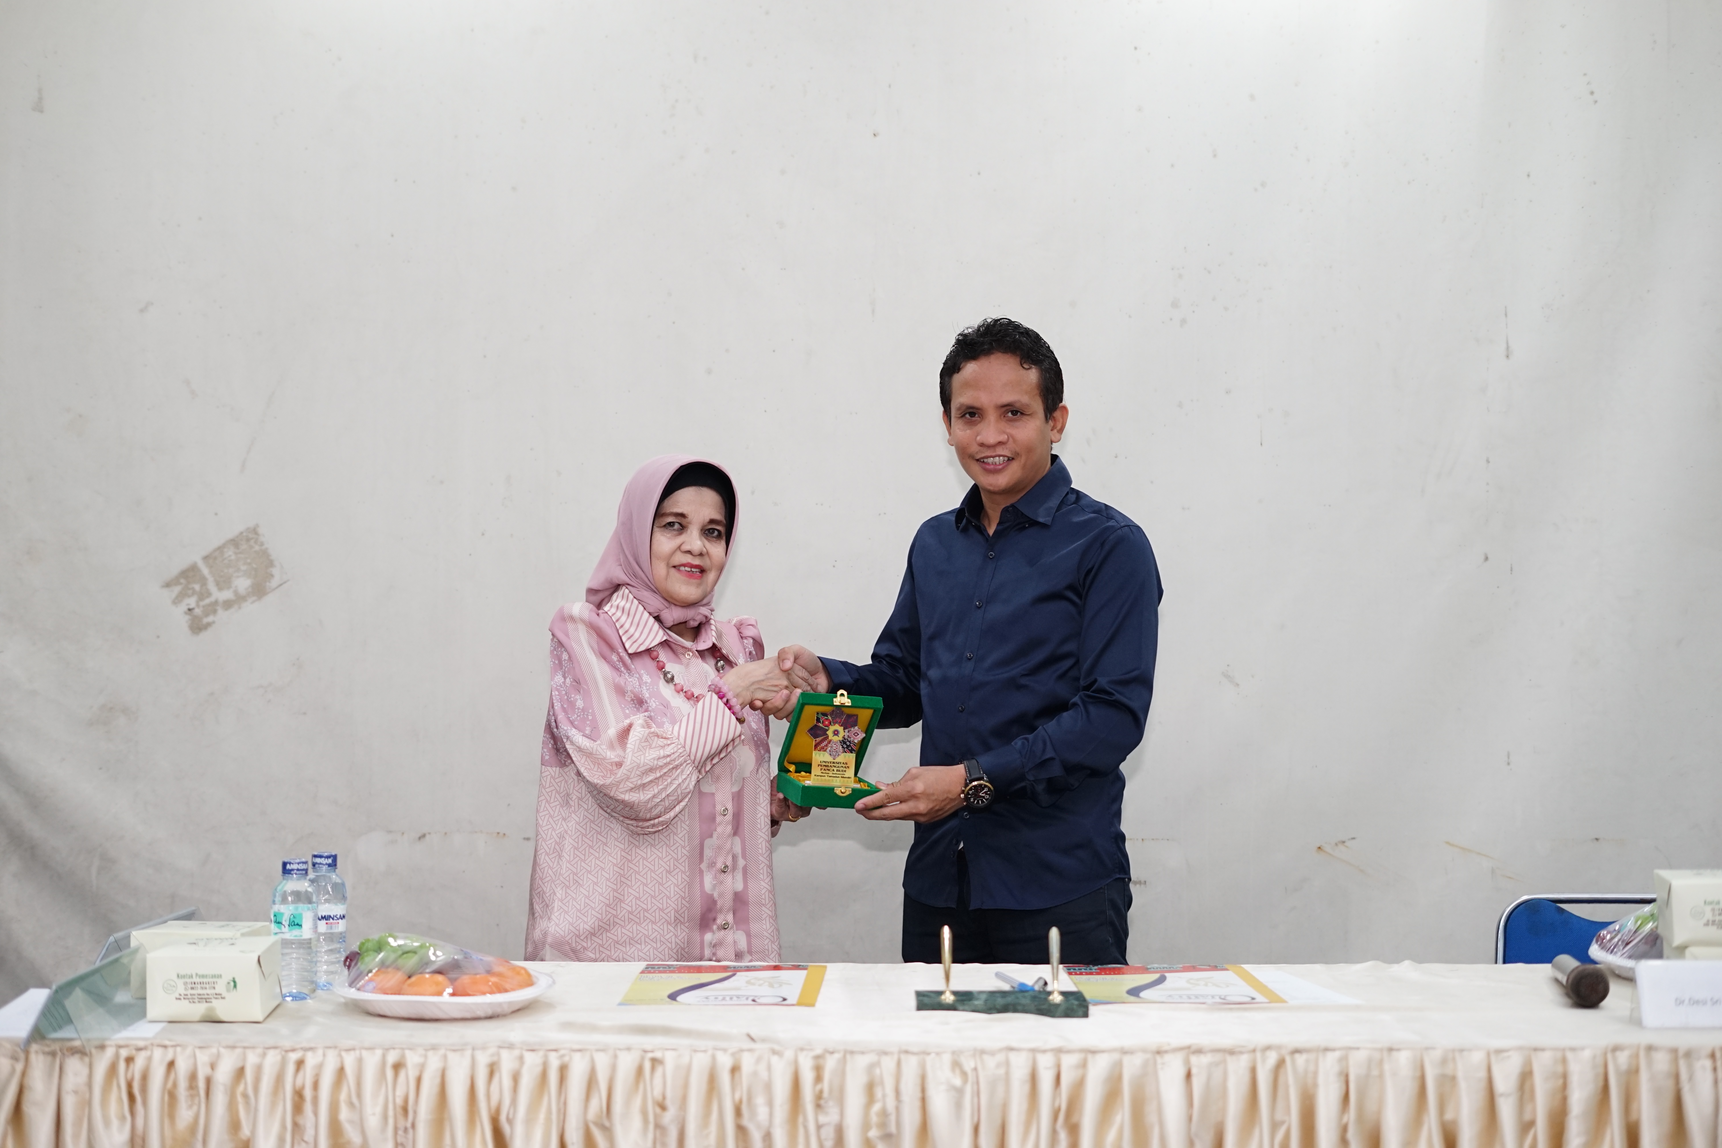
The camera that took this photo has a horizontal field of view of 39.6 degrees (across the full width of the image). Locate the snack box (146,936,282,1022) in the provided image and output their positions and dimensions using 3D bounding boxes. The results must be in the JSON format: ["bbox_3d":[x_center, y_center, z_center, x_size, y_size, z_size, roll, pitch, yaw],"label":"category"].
[{"bbox_3d":[-0.787,0.496,2.930,0.138,0.081,0.142,0,0,0],"label":"snack box"}]

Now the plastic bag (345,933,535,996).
[{"bbox_3d":[-0.523,0.484,2.965,0.235,0.068,0.205,0,0,0],"label":"plastic bag"}]

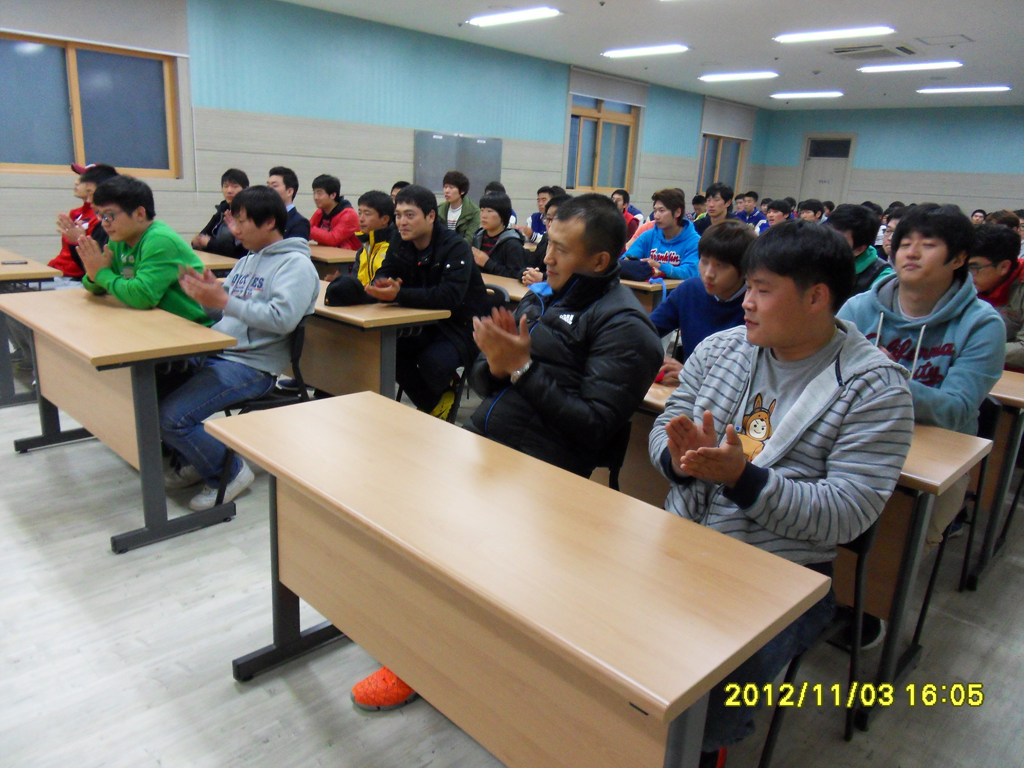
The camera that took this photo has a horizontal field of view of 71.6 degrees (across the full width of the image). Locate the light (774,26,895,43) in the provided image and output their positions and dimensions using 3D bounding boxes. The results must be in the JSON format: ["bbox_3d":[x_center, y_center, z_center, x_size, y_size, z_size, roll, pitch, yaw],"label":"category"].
[{"bbox_3d":[3.253,-3.585,7.231,0.280,0.080,1.200,-13,22,-43],"label":"light"}]

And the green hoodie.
[{"bbox_3d":[-1.651,-0.467,3.311,0.570,0.620,0.480,18,21,42],"label":"green hoodie"}]

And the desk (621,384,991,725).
[{"bbox_3d":[0.615,0.390,2.259,1.307,0.720,0.480,18,22,41],"label":"desk"}]

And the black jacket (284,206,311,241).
[{"bbox_3d":[-1.659,-1.097,5.226,0.420,0.620,0.500,-13,22,-43],"label":"black jacket"}]

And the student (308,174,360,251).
[{"bbox_3d":[-1.625,-1.102,6.119,0.520,1.330,0.720,18,21,42],"label":"student"}]

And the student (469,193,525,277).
[{"bbox_3d":[-0.205,-0.641,4.733,0.500,1.239,0.780,18,22,41],"label":"student"}]

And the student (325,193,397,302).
[{"bbox_3d":[-0.891,-0.464,4.019,0.500,1.223,0.780,18,22,41],"label":"student"}]

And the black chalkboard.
[{"bbox_3d":[-0.613,-2.534,8.605,1.384,0.920,0.050,-13,22,-43],"label":"black chalkboard"}]

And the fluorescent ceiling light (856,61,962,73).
[{"bbox_3d":[4.909,-3.956,8.806,0.280,0.080,1.200,-13,22,-43],"label":"fluorescent ceiling light"}]

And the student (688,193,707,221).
[{"bbox_3d":[2.239,-1.659,8.783,0.750,1.280,0.520,-13,22,-43],"label":"student"}]

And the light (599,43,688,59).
[{"bbox_3d":[1.629,-4.102,8.760,1.200,0.080,0.220,15,20,36],"label":"light"}]

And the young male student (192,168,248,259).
[{"bbox_3d":[-2.241,-0.979,5.545,0.530,1.340,0.740,18,21,42],"label":"young male student"}]

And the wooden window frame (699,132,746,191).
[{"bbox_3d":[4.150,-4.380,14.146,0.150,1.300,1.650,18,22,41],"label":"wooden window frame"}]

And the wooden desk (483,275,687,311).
[{"bbox_3d":[0.645,-0.576,5.858,0.530,0.710,1.480,-13,22,-43],"label":"wooden desk"}]

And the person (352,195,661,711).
[{"bbox_3d":[0.022,0.200,1.840,0.800,1.340,0.550,-9,20,-37],"label":"person"}]

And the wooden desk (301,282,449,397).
[{"bbox_3d":[-1.045,-0.147,4.078,0.530,0.710,1.480,-13,22,-43],"label":"wooden desk"}]

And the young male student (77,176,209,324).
[{"bbox_3d":[-1.660,-0.319,3.323,0.500,1.249,0.820,18,22,41],"label":"young male student"}]

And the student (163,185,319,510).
[{"bbox_3d":[-1.137,-0.137,2.891,0.540,1.290,0.680,18,21,42],"label":"student"}]

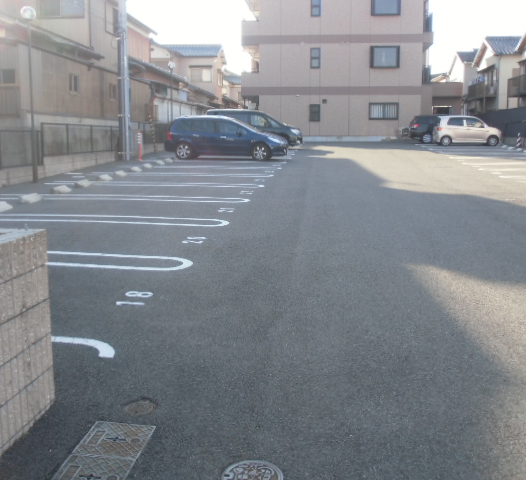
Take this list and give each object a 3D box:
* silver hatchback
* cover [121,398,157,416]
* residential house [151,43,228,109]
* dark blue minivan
[{"bbox_3d":[11.080,-5.867,33.000,3.500,1.540,1.580,2,12,6],"label":"silver hatchback"},{"bbox_3d":[-0.692,0.958,3.473,0.200,0.020,0.200,2,12,6],"label":"cover"},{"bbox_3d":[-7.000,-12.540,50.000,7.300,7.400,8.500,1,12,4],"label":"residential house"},{"bbox_3d":[-1.300,-3.645,21.780,4.420,1.550,1.757,2,12,6],"label":"dark blue minivan"}]

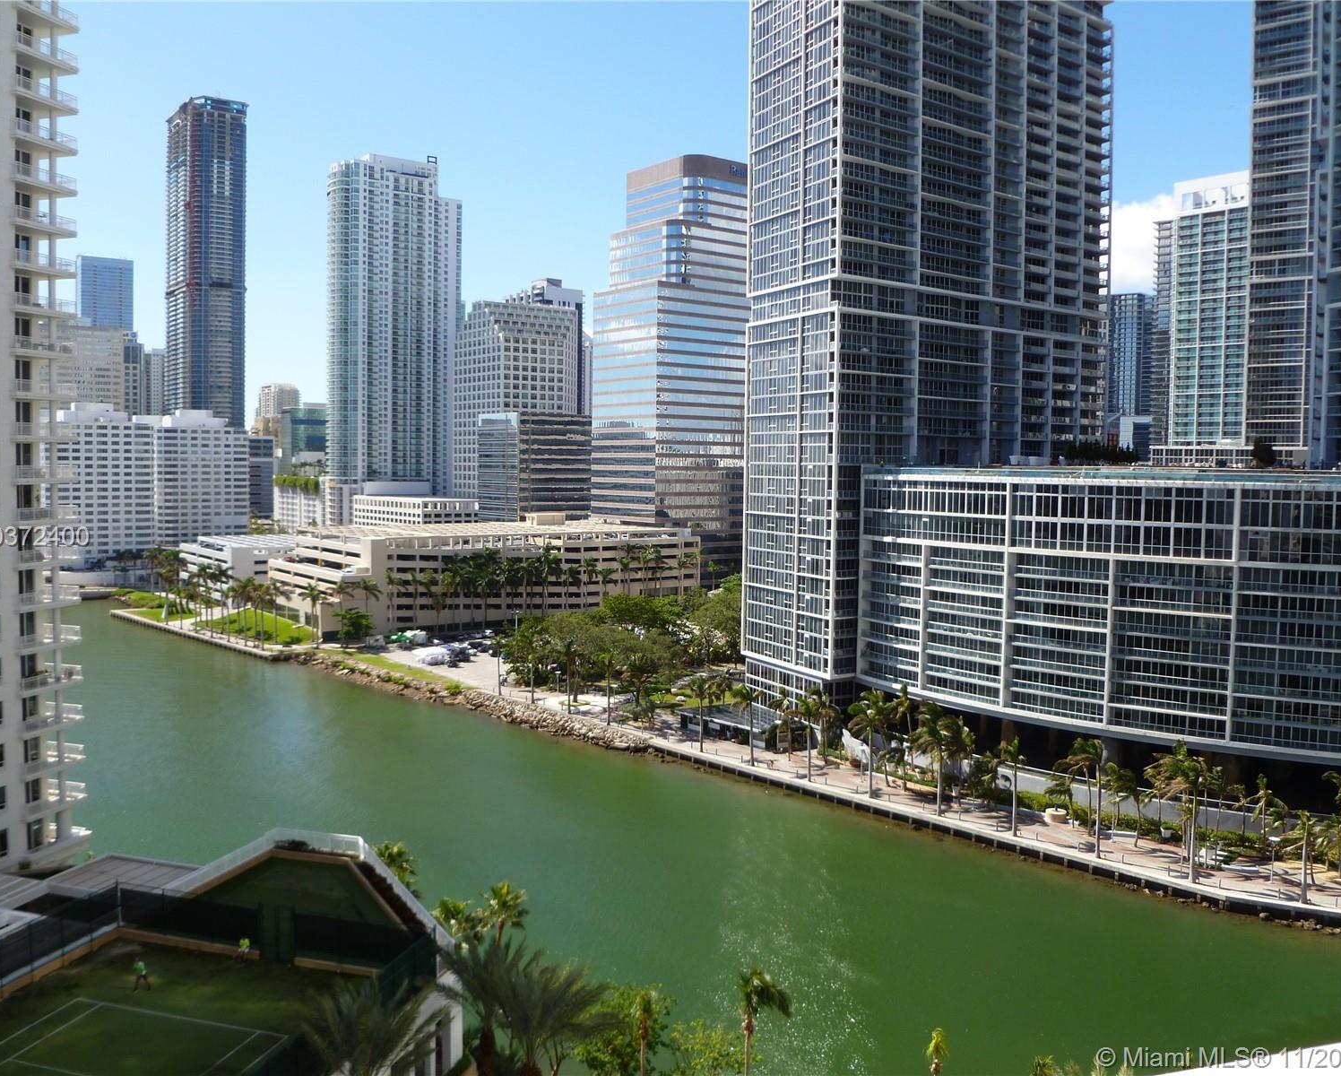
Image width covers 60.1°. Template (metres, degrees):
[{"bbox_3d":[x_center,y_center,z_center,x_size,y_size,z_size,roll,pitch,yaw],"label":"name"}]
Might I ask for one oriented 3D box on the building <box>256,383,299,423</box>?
[{"bbox_3d":[-397.720,-97.290,1180.510,27.000,118.500,29.000,3,4,29],"label":"building"}]

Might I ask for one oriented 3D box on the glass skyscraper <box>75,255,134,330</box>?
[{"bbox_3d":[-534.120,-146.540,1099.770,44.000,229.690,24.000,-2,4,-36],"label":"glass skyscraper"}]

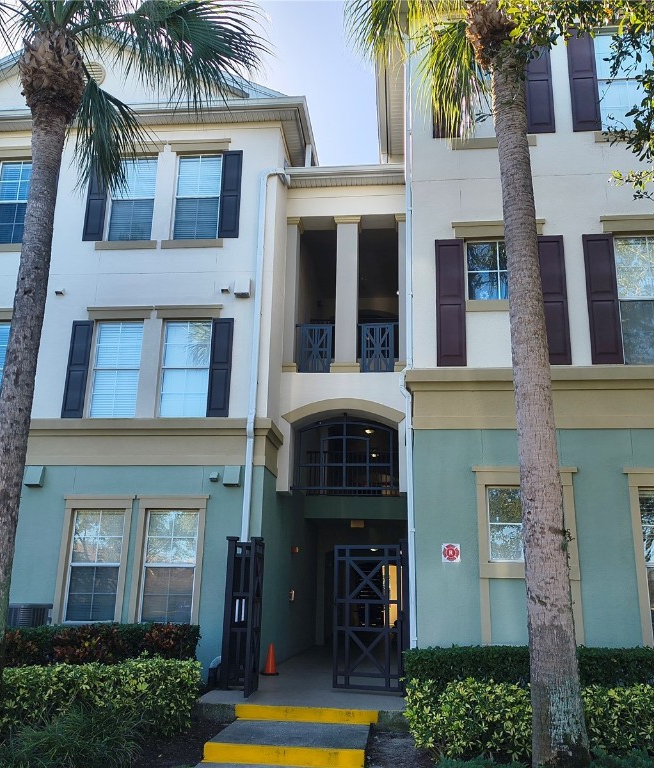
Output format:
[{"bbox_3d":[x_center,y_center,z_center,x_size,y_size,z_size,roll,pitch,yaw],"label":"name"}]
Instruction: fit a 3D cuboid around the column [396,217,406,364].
[{"bbox_3d":[1.519,-1.825,14.717,0.278,3.233,0.380,0,-16,5],"label":"column"}]

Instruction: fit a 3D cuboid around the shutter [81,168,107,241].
[{"bbox_3d":[-4.213,-3.433,13.579,0.370,1.768,0.050,0,-16,5],"label":"shutter"}]

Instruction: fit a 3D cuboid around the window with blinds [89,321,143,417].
[{"bbox_3d":[-3.612,-0.268,12.759,0.838,1.737,0.100,0,-16,5],"label":"window with blinds"}]

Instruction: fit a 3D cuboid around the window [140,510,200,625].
[{"bbox_3d":[-2.498,2.886,11.762,0.843,1.754,0.100,0,-16,5],"label":"window"}]

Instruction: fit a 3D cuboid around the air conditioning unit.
[{"bbox_3d":[-4.834,3.804,11.307,0.800,0.850,0.800,0,-16,5],"label":"air conditioning unit"}]

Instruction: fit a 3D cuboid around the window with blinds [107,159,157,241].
[{"bbox_3d":[-3.666,-3.491,14.020,0.881,1.768,0.110,0,-16,5],"label":"window with blinds"}]

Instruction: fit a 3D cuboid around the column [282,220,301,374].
[{"bbox_3d":[-0.647,-1.670,14.378,0.270,3.189,0.520,0,-16,5],"label":"column"}]

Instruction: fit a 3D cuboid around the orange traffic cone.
[{"bbox_3d":[-0.869,4.280,11.540,0.285,0.460,0.285,0,-16,5],"label":"orange traffic cone"}]

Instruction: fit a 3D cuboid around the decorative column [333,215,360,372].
[{"bbox_3d":[0.397,-1.674,14.286,0.539,3.188,0.520,0,-16,5],"label":"decorative column"}]

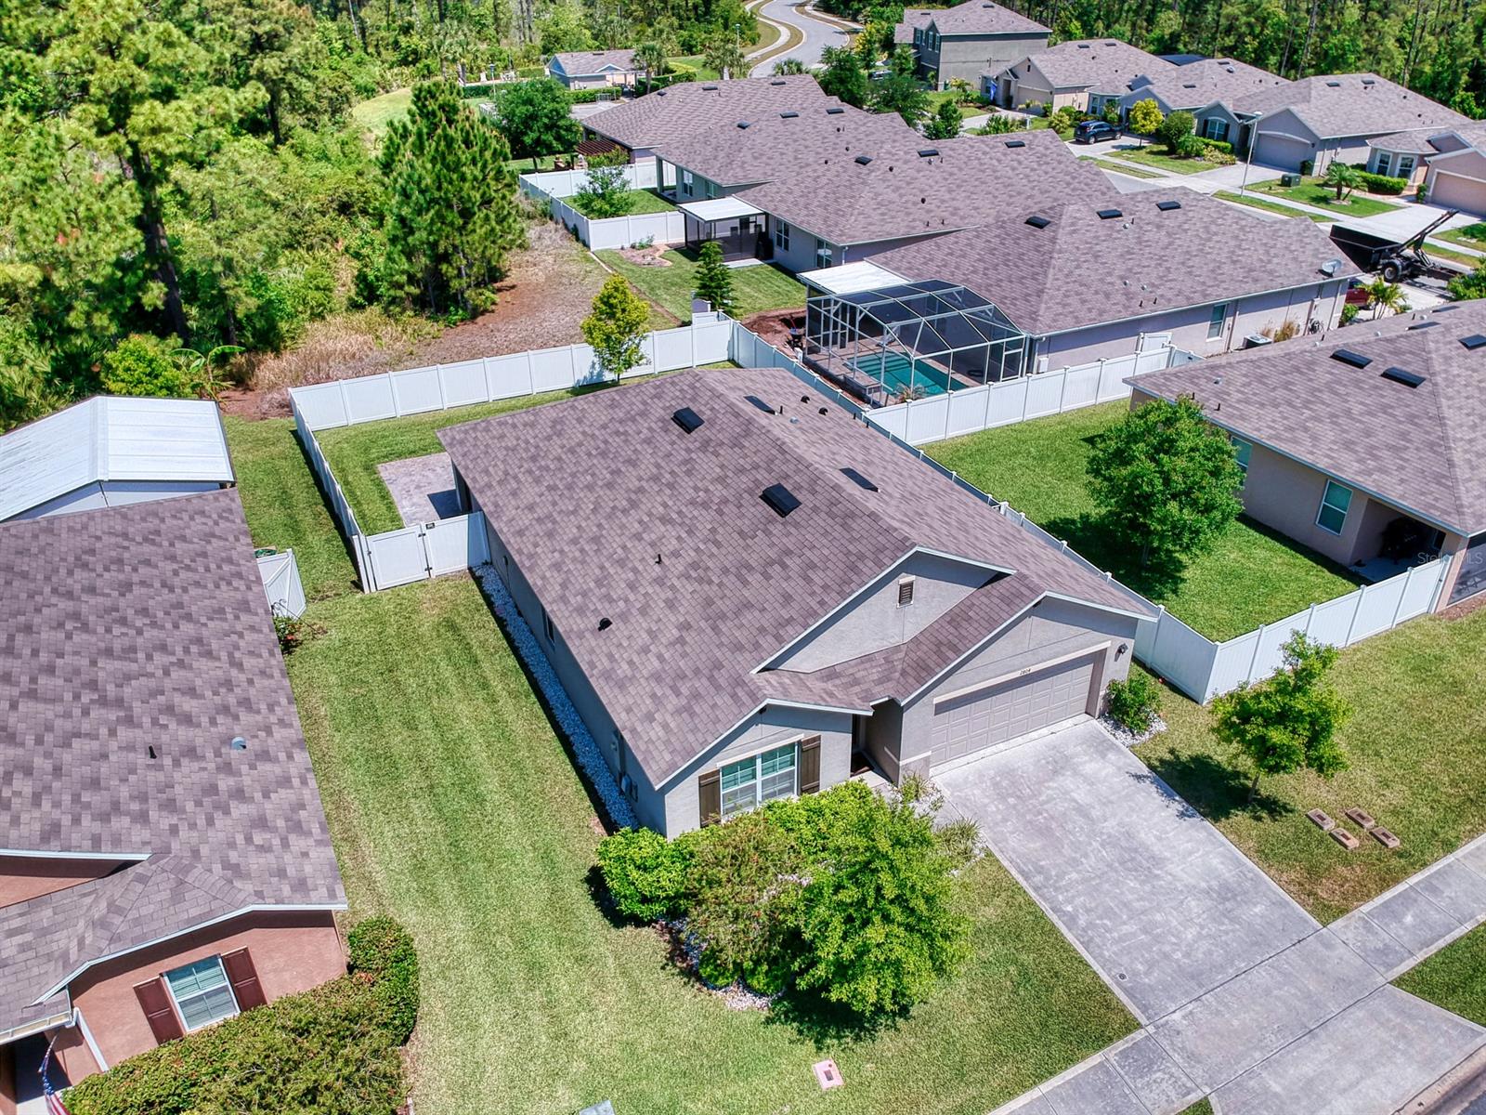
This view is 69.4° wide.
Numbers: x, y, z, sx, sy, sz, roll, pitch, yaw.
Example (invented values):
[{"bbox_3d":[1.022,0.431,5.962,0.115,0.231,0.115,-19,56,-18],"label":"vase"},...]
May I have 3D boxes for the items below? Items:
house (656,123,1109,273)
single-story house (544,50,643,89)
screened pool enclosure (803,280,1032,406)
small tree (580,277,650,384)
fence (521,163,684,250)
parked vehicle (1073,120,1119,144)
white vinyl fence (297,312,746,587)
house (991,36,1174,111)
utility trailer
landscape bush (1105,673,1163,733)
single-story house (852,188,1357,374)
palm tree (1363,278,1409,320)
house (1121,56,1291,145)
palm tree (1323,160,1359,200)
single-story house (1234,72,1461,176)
[{"bbox_3d":[10.444,-21.925,64.964,21.550,6.050,14.150,-14,32,-22],"label":"house"},{"bbox_3d":[-16.304,-53.929,119.709,10.200,4.400,9.600,-14,34,-22],"label":"single-story house"},{"bbox_3d":[7.320,-9.502,45.951,5.800,3.400,8.400,-14,34,-22],"label":"screened pool enclosure"},{"bbox_3d":[-5.169,-9.339,44.616,2.900,4.600,2.800,0,31,0],"label":"small tree"},{"bbox_3d":[-7.253,-24.293,73.139,12.079,1.836,16.596,-14,32,-22],"label":"fence"},{"bbox_3d":[32.734,-39.055,98.580,4.613,1.683,1.861,-18,34,-27],"label":"parked vehicle"},{"bbox_3d":[-5.860,-4.695,39.359,18.500,1.850,13.550,-14,32,-22],"label":"white vinyl fence"},{"bbox_3d":[39.453,-55.564,122.731,20.980,6.107,13.888,-14,32,-22],"label":"house"},{"bbox_3d":[34.705,-17.579,58.479,2.400,4.200,7.900,-14,34,-22],"label":"utility trailer"},{"bbox_3d":[9.486,3.540,26.045,1.380,1.320,1.320,0,31,0],"label":"landscape bush"},{"bbox_3d":[17.719,-14.345,51.542,19.600,5.900,13.100,-14,34,-22],"label":"single-story house"},{"bbox_3d":[30.630,-12.132,51.071,2.300,2.400,2.300,-14,32,-22],"label":"palm tree"},{"bbox_3d":[46.268,-47.592,109.377,20.300,5.850,14.600,-14,32,-22],"label":"house"},{"bbox_3d":[41.612,-25.999,74.202,2.600,2.500,2.500,-14,34,-22],"label":"palm tree"},{"bbox_3d":[49.229,-37.021,89.305,19.400,5.900,13.300,-14,34,-22],"label":"single-story house"}]

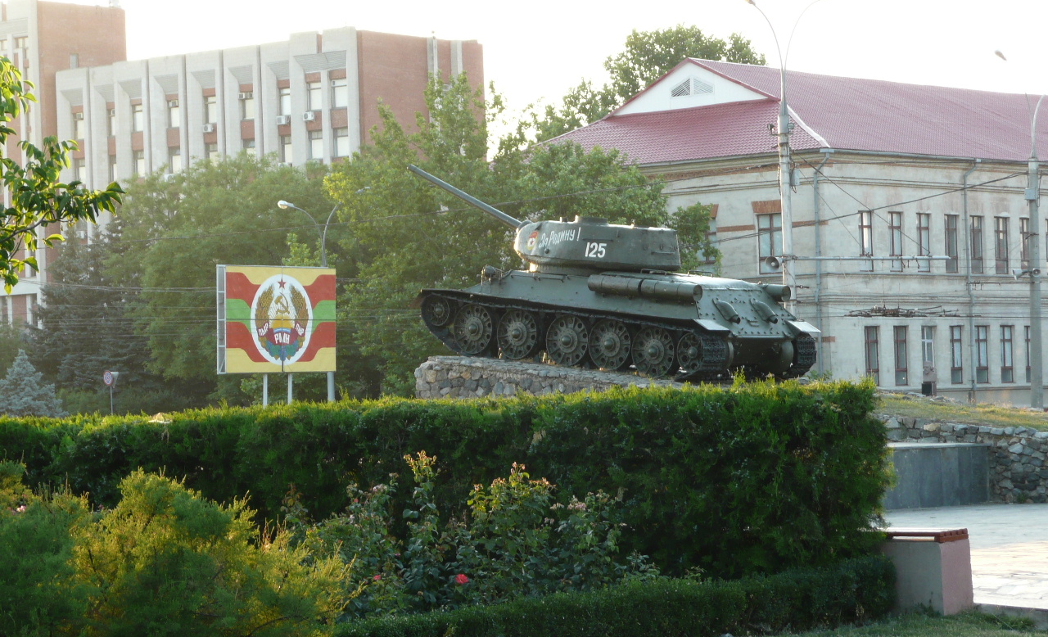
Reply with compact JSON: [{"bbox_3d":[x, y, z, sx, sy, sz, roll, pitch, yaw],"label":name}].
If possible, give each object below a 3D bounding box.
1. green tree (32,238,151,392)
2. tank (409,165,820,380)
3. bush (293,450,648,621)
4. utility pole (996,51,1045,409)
[{"bbox_3d":[-19.008,1.125,158.112,5.200,9.520,5.200,-2,-1,0],"label":"green tree"},{"bbox_3d":[0.880,-0.753,60.046,8.080,3.000,3.000,8,4,41],"label":"tank"},{"bbox_3d":[-0.292,1.414,21.814,1.000,1.180,2.450,-3,-2,42],"label":"bush"},{"bbox_3d":[19.451,-2.956,137.171,2.950,14.450,0.600,-2,-1,0],"label":"utility pole"}]

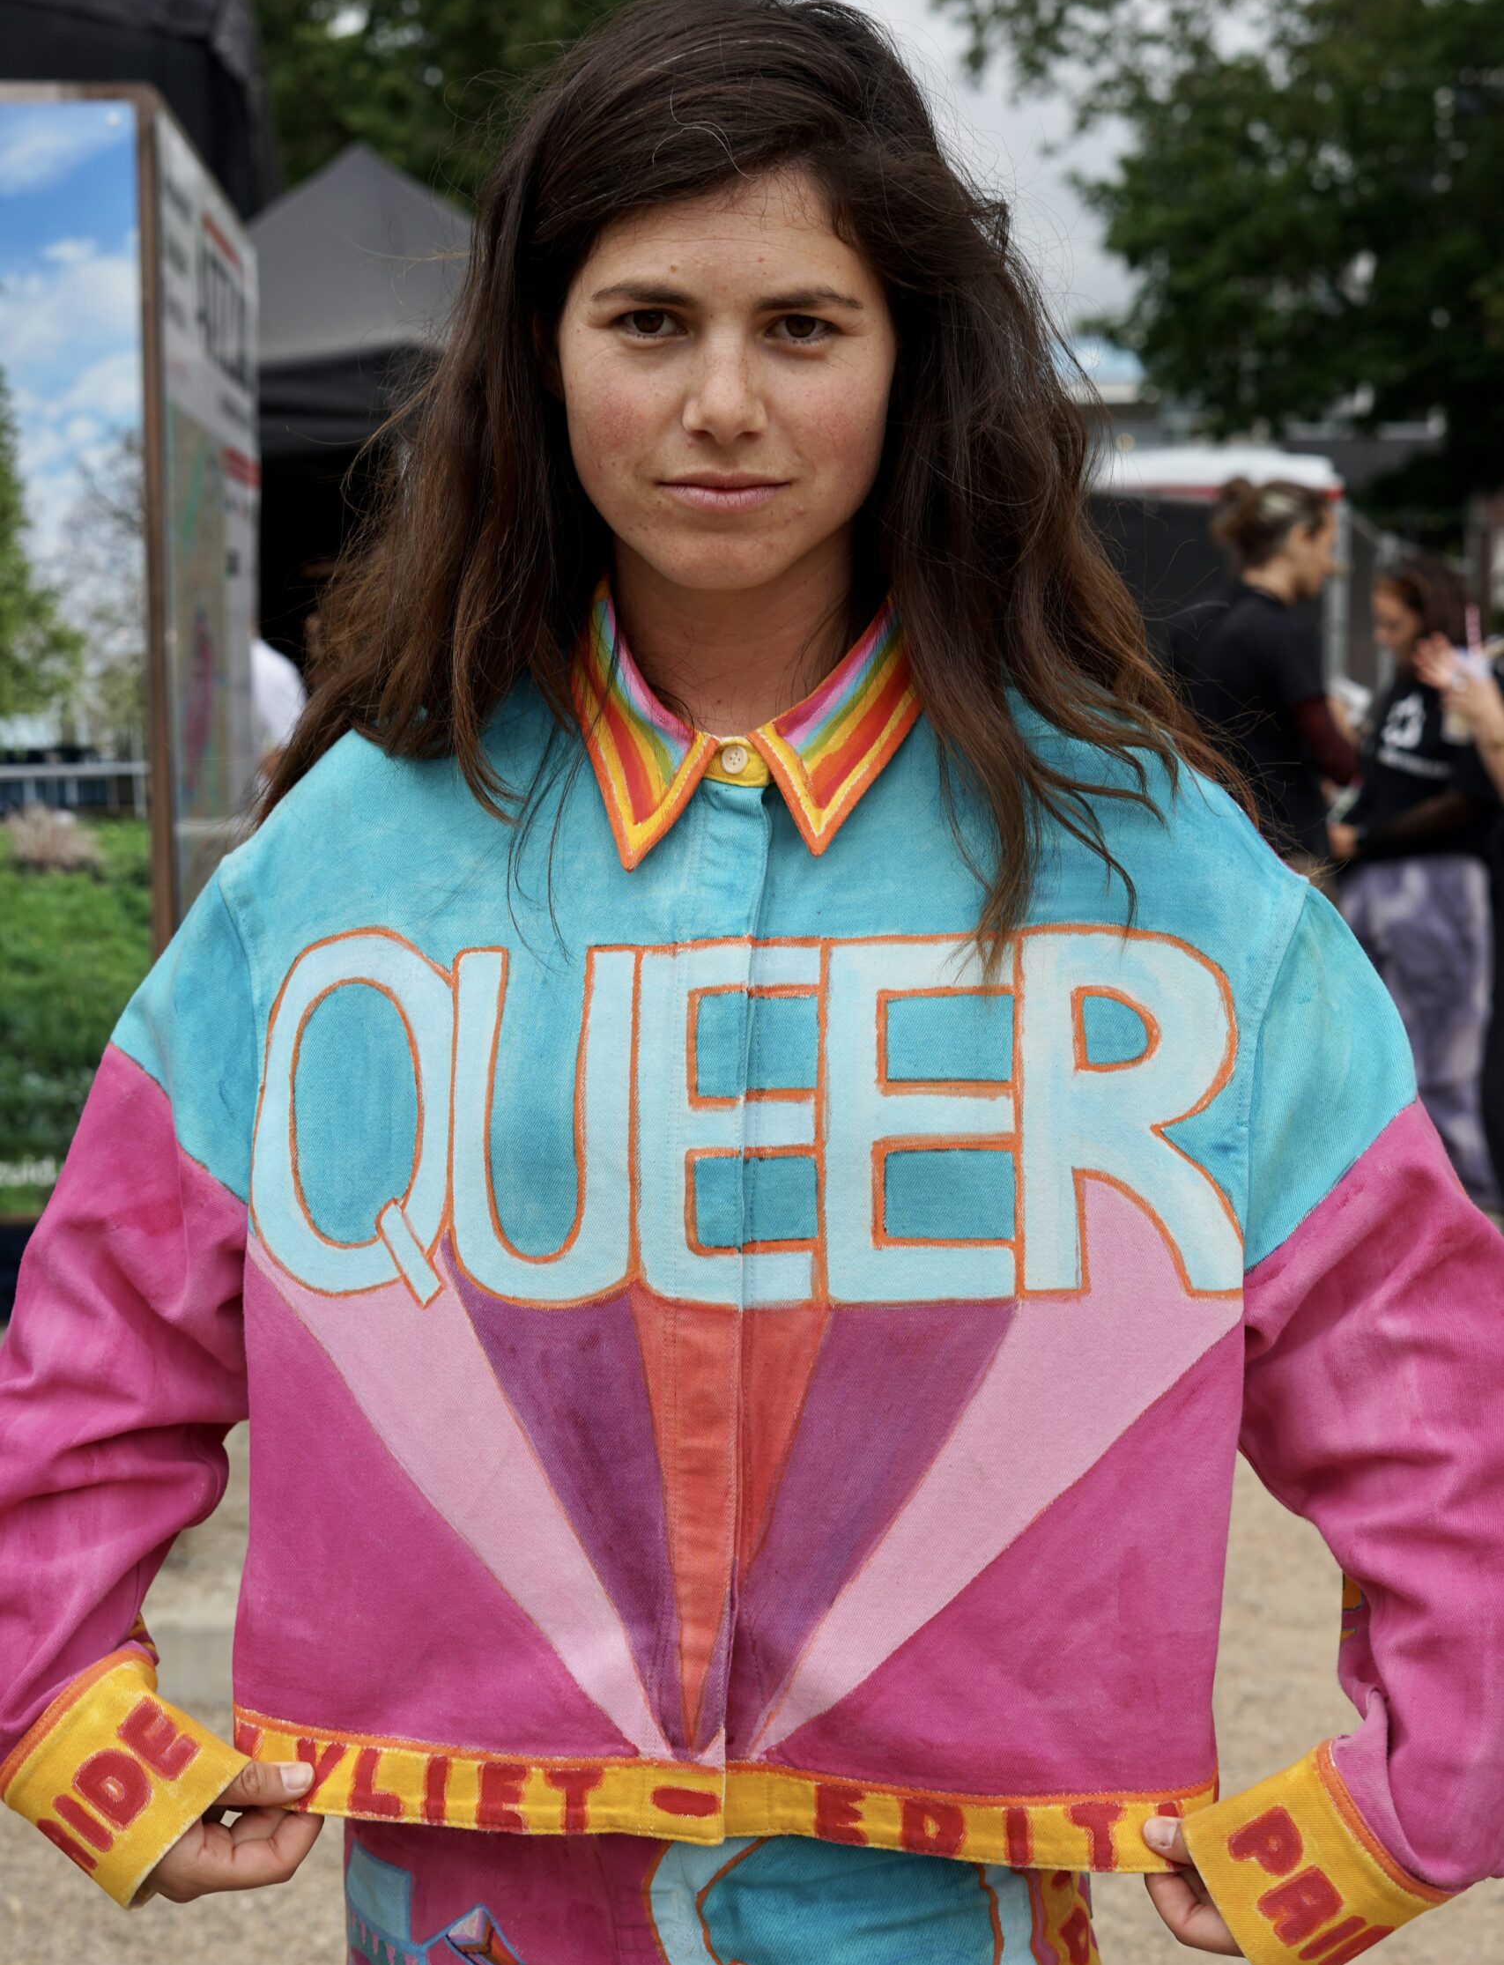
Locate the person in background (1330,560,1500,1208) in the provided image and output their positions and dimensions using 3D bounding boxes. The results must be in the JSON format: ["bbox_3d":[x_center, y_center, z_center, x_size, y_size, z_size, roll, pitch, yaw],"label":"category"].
[{"bbox_3d":[1.556,-0.213,7.350,0.340,1.580,0.450,-5,8,-36],"label":"person in background"}]

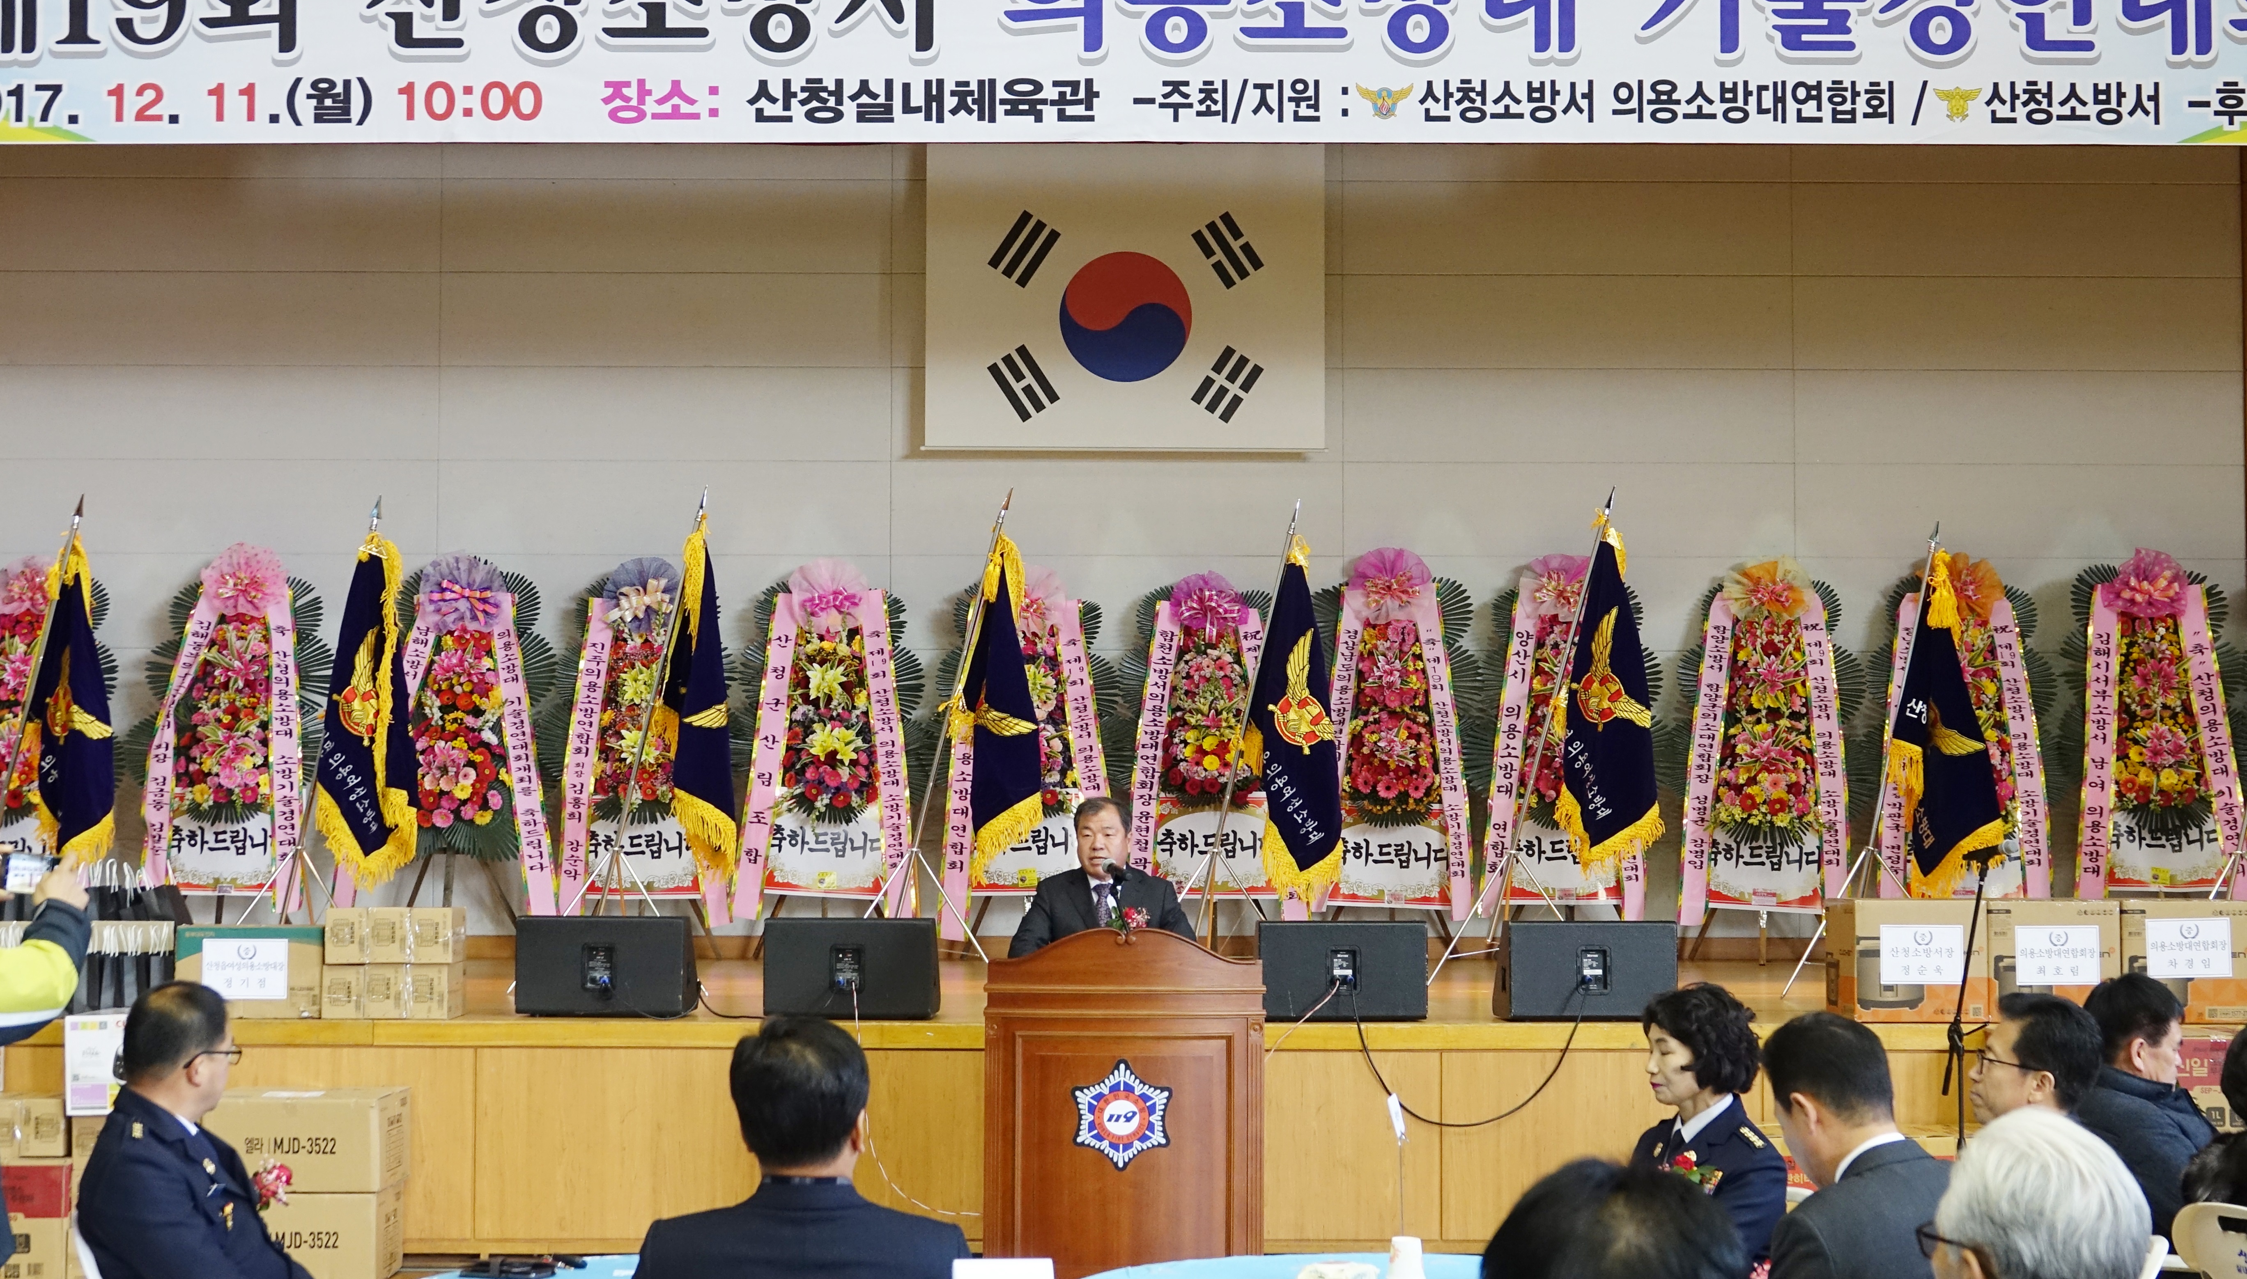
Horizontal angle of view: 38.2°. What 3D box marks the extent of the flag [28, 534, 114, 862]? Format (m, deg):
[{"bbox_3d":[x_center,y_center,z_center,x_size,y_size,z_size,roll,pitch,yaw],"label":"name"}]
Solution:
[{"bbox_3d":[-4.354,0.241,13.428,0.363,1.360,0.240,0,-3,0],"label":"flag"}]

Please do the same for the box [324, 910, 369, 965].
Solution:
[{"bbox_3d":[-2.761,1.063,11.667,0.151,0.199,0.245,0,-2,0],"label":"box"}]

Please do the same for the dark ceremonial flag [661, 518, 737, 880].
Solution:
[{"bbox_3d":[-1.731,0.242,13.252,0.309,1.477,0.280,0,-2,0],"label":"dark ceremonial flag"}]

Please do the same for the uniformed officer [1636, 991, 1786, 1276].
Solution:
[{"bbox_3d":[1.049,1.328,6.494,0.780,1.262,0.500,2,-3,-32],"label":"uniformed officer"}]

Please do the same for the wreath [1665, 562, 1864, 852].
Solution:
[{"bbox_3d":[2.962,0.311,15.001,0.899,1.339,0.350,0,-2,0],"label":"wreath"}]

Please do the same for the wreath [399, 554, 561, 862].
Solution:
[{"bbox_3d":[-2.965,0.308,14.600,0.853,1.390,0.320,0,-2,0],"label":"wreath"}]

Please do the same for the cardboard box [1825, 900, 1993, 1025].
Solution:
[{"bbox_3d":[2.796,1.142,11.594,0.463,0.424,0.460,0,-3,0],"label":"cardboard box"}]

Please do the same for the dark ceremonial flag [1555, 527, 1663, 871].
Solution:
[{"bbox_3d":[2.012,0.245,13.429,0.443,1.425,0.240,0,-3,0],"label":"dark ceremonial flag"}]

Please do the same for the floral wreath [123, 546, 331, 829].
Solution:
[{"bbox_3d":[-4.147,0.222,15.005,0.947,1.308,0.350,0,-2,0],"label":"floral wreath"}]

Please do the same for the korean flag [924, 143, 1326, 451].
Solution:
[{"bbox_3d":[0.011,-1.809,17.054,2.105,1.652,0.040,0,-3,0],"label":"korean flag"}]

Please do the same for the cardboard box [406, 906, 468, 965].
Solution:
[{"bbox_3d":[-2.429,1.050,11.513,0.150,0.193,0.250,0,-3,0],"label":"cardboard box"}]

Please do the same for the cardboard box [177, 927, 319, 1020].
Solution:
[{"bbox_3d":[-3.105,1.196,11.699,0.518,0.324,0.320,0,-2,0],"label":"cardboard box"}]

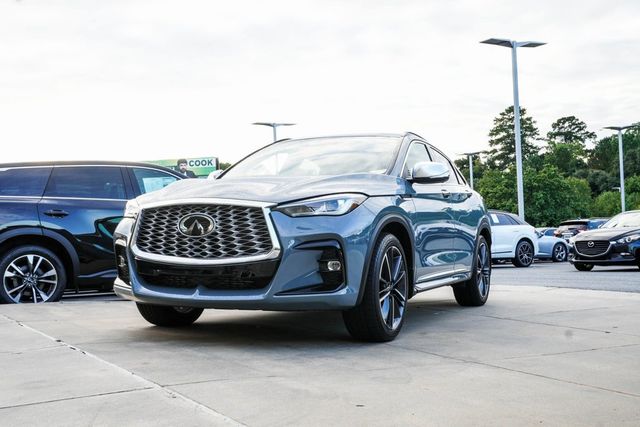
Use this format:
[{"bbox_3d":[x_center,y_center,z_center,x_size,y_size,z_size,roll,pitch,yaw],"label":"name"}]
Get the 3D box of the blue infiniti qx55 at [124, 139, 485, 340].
[{"bbox_3d":[0.255,0.094,6.768,1.940,1.620,4.730,0,-1,25],"label":"blue infiniti qx55"}]

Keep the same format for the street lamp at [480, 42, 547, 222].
[{"bbox_3d":[6.775,-2.082,25.505,2.400,7.600,0.550,-1,-2,-28],"label":"street lamp"}]

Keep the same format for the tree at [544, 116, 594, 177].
[{"bbox_3d":[28.619,-4.146,84.827,5.900,13.800,5.900,-2,-1,0],"label":"tree"}]

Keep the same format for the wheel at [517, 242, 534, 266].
[{"bbox_3d":[5.928,1.196,21.915,0.770,0.770,0.270,-1,-2,-32],"label":"wheel"}]

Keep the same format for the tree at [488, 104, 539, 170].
[{"bbox_3d":[22.264,-4.685,84.812,6.400,15.000,6.400,-2,-1,0],"label":"tree"}]

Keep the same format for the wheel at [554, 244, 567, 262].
[{"bbox_3d":[8.175,1.349,25.611,0.650,0.650,0.230,-1,-1,-15],"label":"wheel"}]

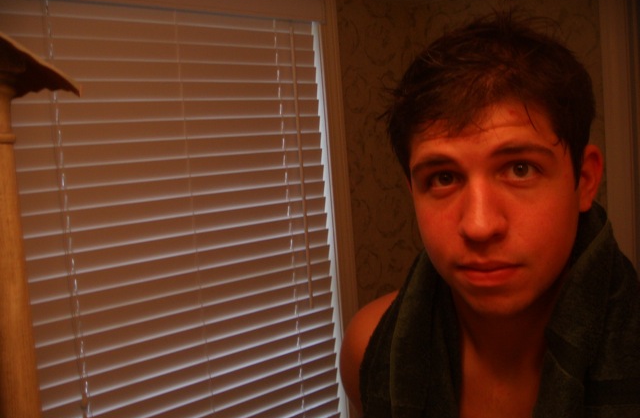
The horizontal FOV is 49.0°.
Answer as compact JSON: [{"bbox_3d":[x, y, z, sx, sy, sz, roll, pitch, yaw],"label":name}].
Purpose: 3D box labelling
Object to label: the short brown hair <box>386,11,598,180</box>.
[{"bbox_3d":[0.161,-0.084,0.675,0.188,0.185,0.212,-5,2,21],"label":"short brown hair"}]

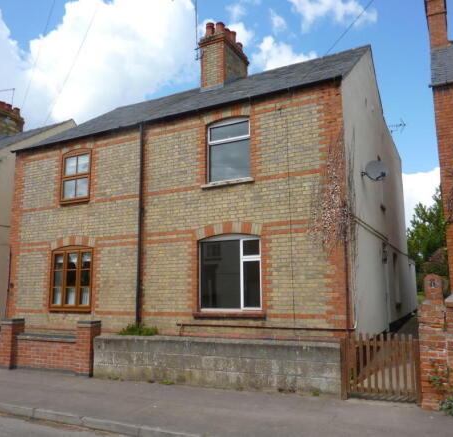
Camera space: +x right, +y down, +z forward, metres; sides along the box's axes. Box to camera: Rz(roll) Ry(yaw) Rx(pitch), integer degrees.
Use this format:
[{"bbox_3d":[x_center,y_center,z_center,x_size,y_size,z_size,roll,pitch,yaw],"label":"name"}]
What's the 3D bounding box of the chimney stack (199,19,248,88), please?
[{"bbox_3d":[-0.025,-4.989,13.905,0.860,2.300,1.850,-5,-10,27],"label":"chimney stack"}]

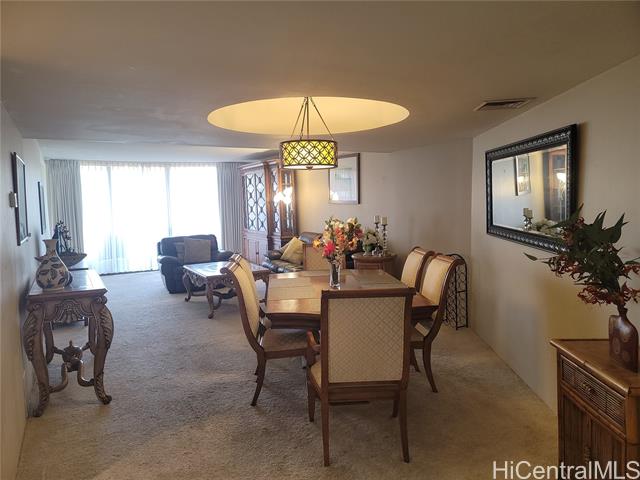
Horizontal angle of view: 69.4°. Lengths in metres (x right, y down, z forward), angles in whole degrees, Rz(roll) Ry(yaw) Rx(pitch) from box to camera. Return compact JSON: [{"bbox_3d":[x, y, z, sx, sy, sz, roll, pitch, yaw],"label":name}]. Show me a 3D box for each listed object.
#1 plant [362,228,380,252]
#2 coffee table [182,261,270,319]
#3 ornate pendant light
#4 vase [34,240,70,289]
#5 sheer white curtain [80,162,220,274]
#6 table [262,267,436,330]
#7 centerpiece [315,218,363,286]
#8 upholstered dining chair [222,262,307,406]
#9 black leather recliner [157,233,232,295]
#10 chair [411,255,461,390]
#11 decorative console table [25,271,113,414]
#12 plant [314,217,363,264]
[{"bbox_3d":[0.730,0.014,6.550,0.260,0.330,0.250,-1,5,-5],"label":"plant"},{"bbox_3d":[-1.401,0.691,6.790,0.920,0.510,1.400,-4,5,-30],"label":"coffee table"},{"bbox_3d":[-0.103,-0.934,4.057,0.498,0.654,0.498,-1,5,-6],"label":"ornate pendant light"},{"bbox_3d":[-2.124,0.196,3.687,0.270,0.402,0.270,-1,5,-6],"label":"vase"},{"bbox_3d":[-3.716,-0.516,10.425,3.000,2.400,0.140,-4,5,-30],"label":"sheer white curtain"},{"bbox_3d":[0.158,0.771,3.878,1.160,0.760,1.650,-1,5,-5],"label":"table"},{"bbox_3d":[0.166,0.103,4.143,0.430,0.626,0.380,-1,5,-6],"label":"centerpiece"},{"bbox_3d":[-0.367,0.675,3.555,0.700,1.020,0.500,-1,5,-5],"label":"upholstered dining chair"},{"bbox_3d":[-2.232,0.390,8.291,1.280,0.900,0.900,-4,5,-30],"label":"black leather recliner"},{"bbox_3d":[0.737,0.678,3.835,0.720,1.040,0.510,-1,5,-6],"label":"chair"},{"bbox_3d":[-2.075,0.770,3.818,0.520,0.850,1.200,-4,5,-30],"label":"decorative console table"},{"bbox_3d":[0.144,0.004,3.800,0.380,0.380,0.360,-1,5,-5],"label":"plant"}]

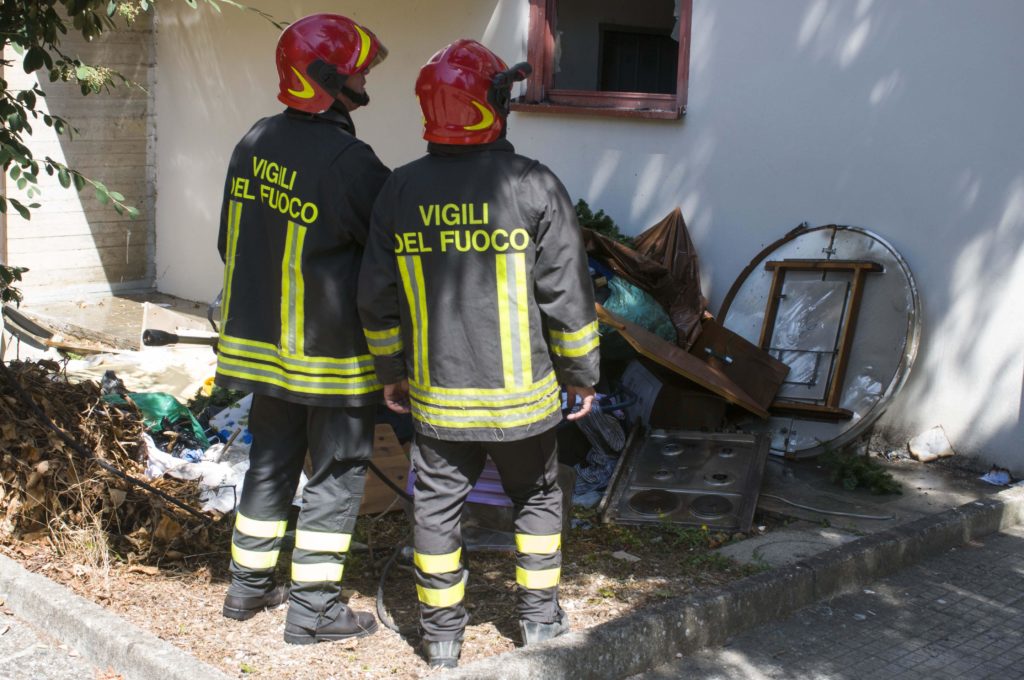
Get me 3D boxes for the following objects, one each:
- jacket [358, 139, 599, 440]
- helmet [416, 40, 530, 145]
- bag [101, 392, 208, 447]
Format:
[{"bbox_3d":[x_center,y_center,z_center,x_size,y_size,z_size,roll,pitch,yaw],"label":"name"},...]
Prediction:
[{"bbox_3d":[-0.097,-0.167,4.298,0.660,0.830,0.360,4,10,13],"label":"jacket"},{"bbox_3d":[-0.124,-0.709,4.215,0.265,0.285,0.320,9,12,35],"label":"helmet"},{"bbox_3d":[-1.506,0.341,6.257,0.440,0.200,0.320,4,10,10],"label":"bag"}]

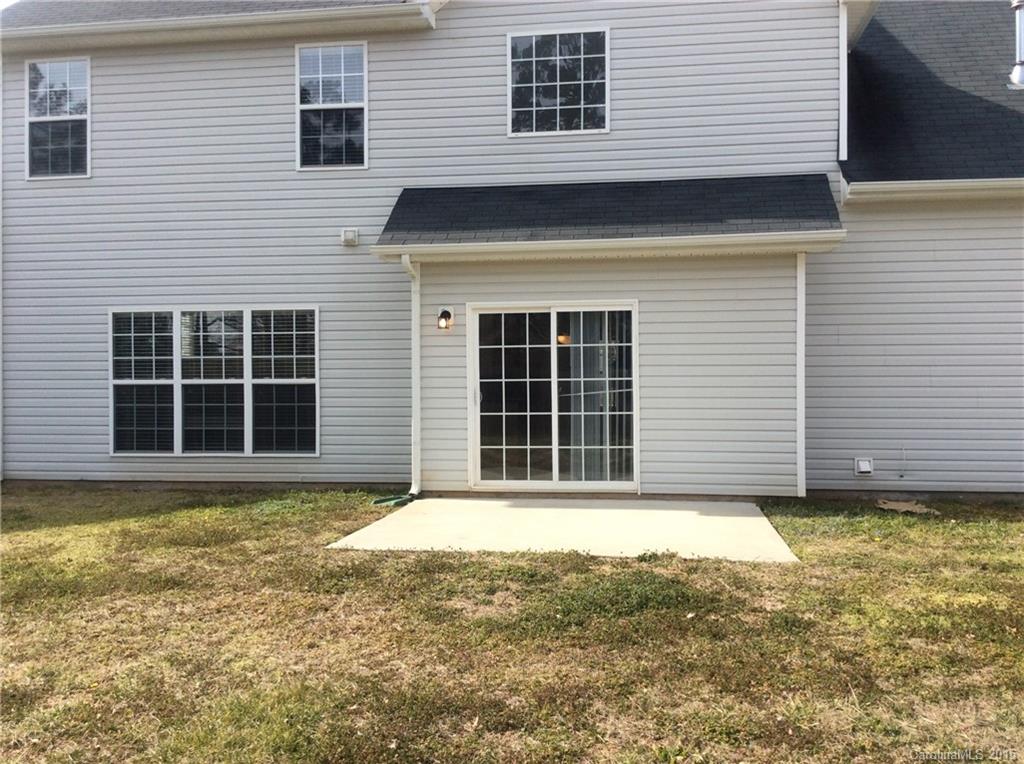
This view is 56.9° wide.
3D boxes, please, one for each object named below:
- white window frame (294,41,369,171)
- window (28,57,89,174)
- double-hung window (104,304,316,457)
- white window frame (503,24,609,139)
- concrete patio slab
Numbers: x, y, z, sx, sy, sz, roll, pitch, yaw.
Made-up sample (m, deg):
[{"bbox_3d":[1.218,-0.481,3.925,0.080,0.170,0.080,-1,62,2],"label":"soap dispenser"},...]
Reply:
[{"bbox_3d":[-2.159,-3.307,11.364,0.895,1.525,0.100,0,0,8],"label":"white window frame"},{"bbox_3d":[-5.681,-3.294,11.863,0.885,1.523,0.100,0,0,8],"label":"window"},{"bbox_3d":[-3.661,0.003,11.604,2.720,1.830,0.100,0,0,8],"label":"double-hung window"},{"bbox_3d":[0.542,-3.468,10.980,1.190,1.205,0.100,0,0,8],"label":"white window frame"},{"bbox_3d":[0.555,1.350,8.665,3.640,0.100,3.060,0,0,8],"label":"concrete patio slab"}]

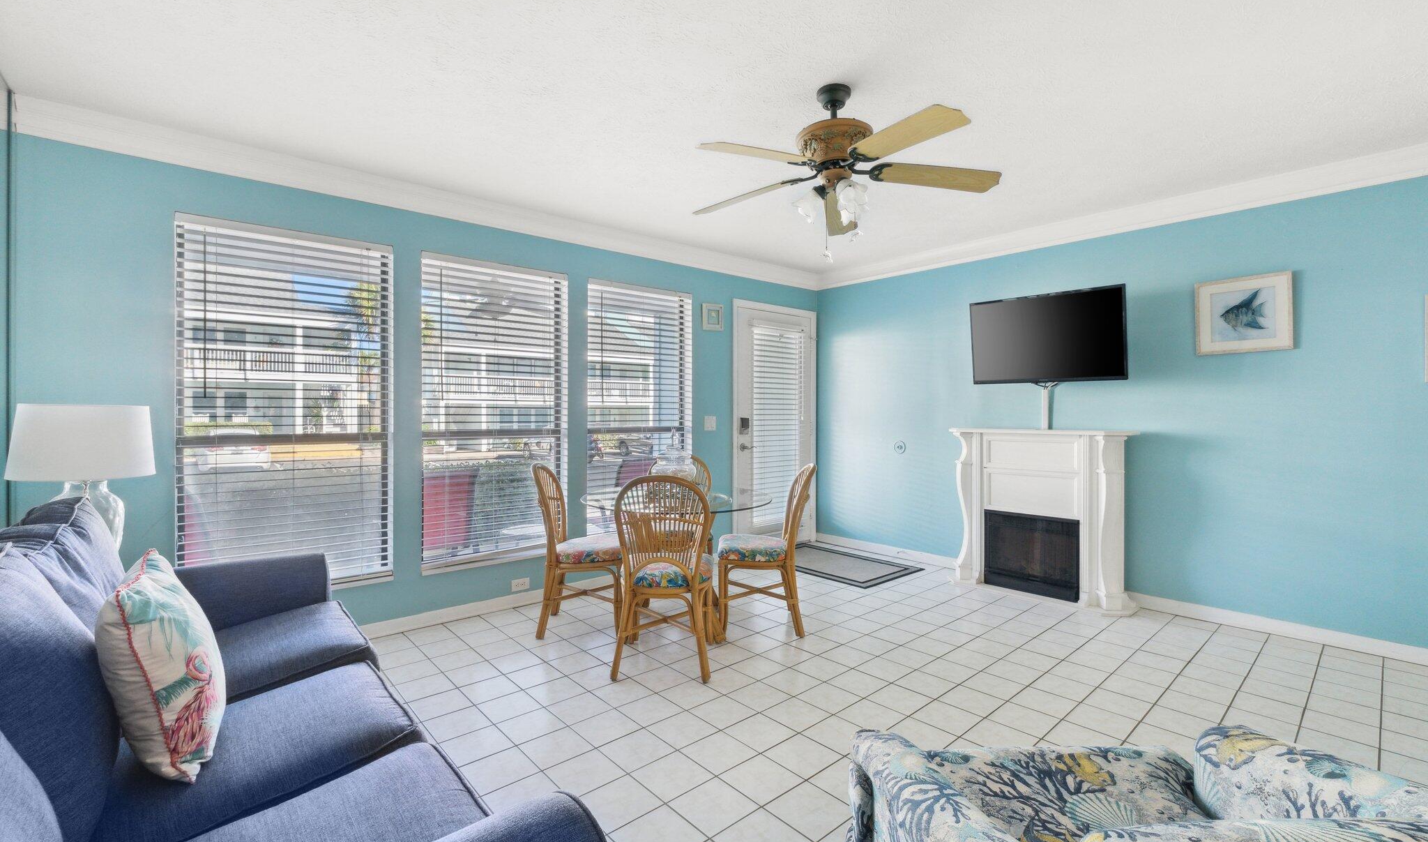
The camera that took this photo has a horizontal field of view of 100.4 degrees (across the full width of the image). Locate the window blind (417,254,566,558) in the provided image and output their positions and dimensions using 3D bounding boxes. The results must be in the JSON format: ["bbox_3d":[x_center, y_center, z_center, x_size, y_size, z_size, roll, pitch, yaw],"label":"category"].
[{"bbox_3d":[-1.288,-0.075,3.598,0.885,1.740,0.060,0,0,-41],"label":"window blind"}]

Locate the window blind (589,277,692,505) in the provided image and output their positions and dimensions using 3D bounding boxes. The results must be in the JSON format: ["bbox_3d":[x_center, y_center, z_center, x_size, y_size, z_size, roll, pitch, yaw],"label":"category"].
[{"bbox_3d":[-0.506,-0.088,4.281,0.890,1.730,0.060,0,0,-41],"label":"window blind"}]

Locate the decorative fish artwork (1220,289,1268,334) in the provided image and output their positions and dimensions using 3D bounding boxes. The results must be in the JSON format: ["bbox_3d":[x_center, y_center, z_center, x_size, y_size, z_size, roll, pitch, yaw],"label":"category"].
[{"bbox_3d":[2.879,-0.594,3.232,0.025,0.235,0.200,0,0,-41],"label":"decorative fish artwork"}]

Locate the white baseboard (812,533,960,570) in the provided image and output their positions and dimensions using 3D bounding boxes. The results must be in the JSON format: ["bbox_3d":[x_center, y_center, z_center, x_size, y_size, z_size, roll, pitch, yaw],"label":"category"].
[{"bbox_3d":[1.436,1.087,5.023,0.020,0.090,1.480,-1,1,-41],"label":"white baseboard"}]

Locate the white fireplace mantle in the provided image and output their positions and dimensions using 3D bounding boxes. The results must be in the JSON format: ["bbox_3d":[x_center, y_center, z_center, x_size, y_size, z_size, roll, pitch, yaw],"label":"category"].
[{"bbox_3d":[2.096,0.593,3.898,0.340,1.080,1.120,0,0,-41],"label":"white fireplace mantle"}]

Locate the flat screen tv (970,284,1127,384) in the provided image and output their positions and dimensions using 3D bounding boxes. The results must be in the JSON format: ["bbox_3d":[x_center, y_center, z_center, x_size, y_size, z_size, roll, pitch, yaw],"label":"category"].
[{"bbox_3d":[2.123,-0.528,3.821,0.070,0.553,0.955,-10,8,-34],"label":"flat screen tv"}]

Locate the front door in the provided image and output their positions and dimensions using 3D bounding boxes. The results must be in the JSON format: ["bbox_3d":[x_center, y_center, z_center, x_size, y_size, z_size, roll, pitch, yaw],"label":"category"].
[{"bbox_3d":[0.544,0.078,5.233,1.000,2.100,0.090,-1,1,-41],"label":"front door"}]

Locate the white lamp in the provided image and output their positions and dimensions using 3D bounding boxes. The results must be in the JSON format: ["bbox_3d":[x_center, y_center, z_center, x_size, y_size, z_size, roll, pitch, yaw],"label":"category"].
[{"bbox_3d":[-2.333,0.276,2.194,0.380,0.670,0.380,-1,1,-41],"label":"white lamp"}]

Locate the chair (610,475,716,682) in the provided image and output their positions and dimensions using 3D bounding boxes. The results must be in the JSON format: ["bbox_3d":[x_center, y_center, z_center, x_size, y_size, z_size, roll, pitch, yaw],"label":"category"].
[{"bbox_3d":[-0.227,0.700,2.822,0.460,0.915,0.550,0,0,4],"label":"chair"}]

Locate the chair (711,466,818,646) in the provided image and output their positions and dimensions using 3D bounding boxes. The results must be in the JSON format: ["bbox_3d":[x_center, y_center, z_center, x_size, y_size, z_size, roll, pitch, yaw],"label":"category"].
[{"bbox_3d":[0.298,0.693,3.380,0.550,0.915,0.460,0,0,-2],"label":"chair"}]

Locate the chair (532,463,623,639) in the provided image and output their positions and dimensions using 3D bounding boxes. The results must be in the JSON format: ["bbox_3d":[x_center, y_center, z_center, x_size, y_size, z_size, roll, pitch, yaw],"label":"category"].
[{"bbox_3d":[-0.715,0.685,3.335,0.550,0.910,0.460,0,0,-1],"label":"chair"}]

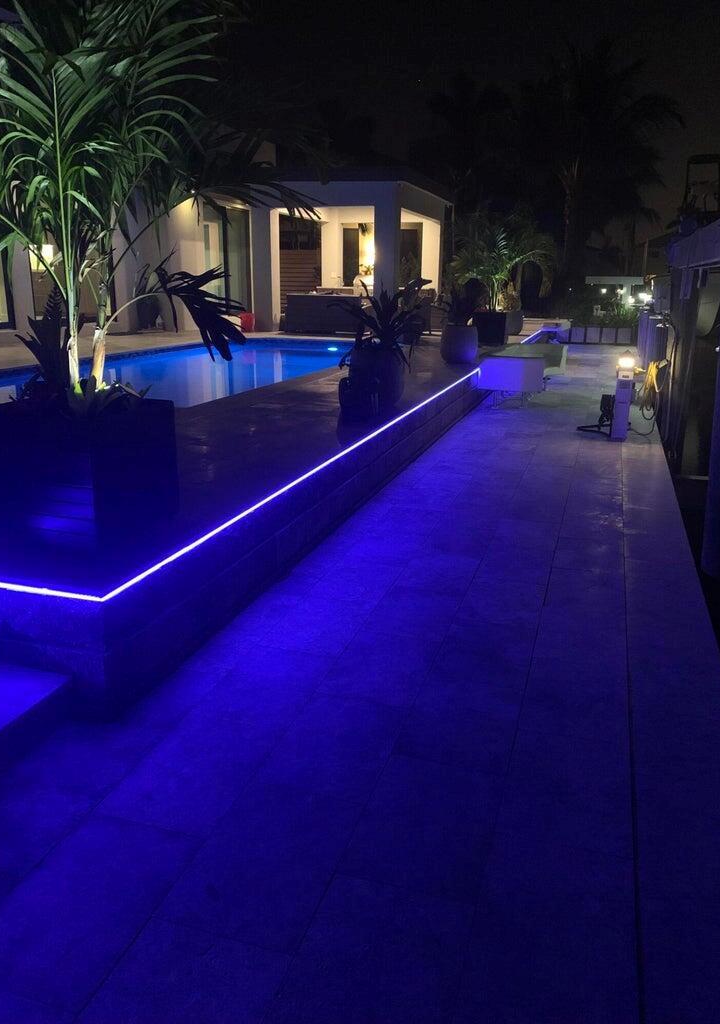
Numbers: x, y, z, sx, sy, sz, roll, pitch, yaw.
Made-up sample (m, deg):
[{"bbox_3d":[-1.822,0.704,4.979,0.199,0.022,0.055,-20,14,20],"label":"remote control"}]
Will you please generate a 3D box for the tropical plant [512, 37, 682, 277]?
[{"bbox_3d":[7.444,-10.690,25.562,4.900,9.200,4.900,5,17,17],"label":"tropical plant"}]

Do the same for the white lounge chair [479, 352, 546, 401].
[{"bbox_3d":[2.216,-1.884,10.848,0.880,0.680,1.200,5,17,17],"label":"white lounge chair"}]

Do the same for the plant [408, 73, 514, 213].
[{"bbox_3d":[3.697,-11.449,28.947,4.000,8.830,4.000,5,17,17],"label":"plant"}]

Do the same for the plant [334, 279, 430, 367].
[{"bbox_3d":[0.176,-1.708,6.928,0.790,0.770,0.770,0,16,0],"label":"plant"}]

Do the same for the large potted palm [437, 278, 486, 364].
[{"bbox_3d":[1.520,-2.843,11.418,0.730,1.200,0.730,5,17,17],"label":"large potted palm"}]

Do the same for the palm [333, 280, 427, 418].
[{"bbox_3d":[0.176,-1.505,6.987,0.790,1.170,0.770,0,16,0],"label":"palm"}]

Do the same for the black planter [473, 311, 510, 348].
[{"bbox_3d":[2.603,-3.645,15.232,0.600,0.640,0.600,5,17,17],"label":"black planter"}]

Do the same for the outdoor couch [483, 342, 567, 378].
[{"bbox_3d":[2.590,-2.241,11.932,1.100,0.750,1.350,5,17,17],"label":"outdoor couch"}]

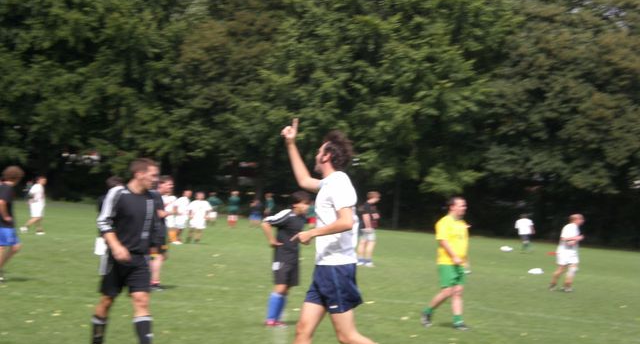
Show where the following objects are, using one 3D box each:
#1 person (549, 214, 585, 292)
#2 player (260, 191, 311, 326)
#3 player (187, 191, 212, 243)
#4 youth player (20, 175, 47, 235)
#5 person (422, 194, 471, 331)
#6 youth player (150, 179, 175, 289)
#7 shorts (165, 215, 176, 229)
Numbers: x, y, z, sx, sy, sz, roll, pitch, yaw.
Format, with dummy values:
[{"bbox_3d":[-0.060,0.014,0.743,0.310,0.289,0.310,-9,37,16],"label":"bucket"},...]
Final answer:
[{"bbox_3d":[5.425,1.786,46.200,0.660,1.690,0.500,4,-1,18],"label":"person"},{"bbox_3d":[-0.421,1.026,25.000,0.480,1.580,0.550,4,-1,28],"label":"player"},{"bbox_3d":[-3.867,1.462,68.500,0.680,1.640,0.420,4,-1,-9],"label":"player"},{"bbox_3d":[-8.496,0.964,62.500,0.700,1.720,0.500,4,-1,12],"label":"youth player"},{"bbox_3d":[1.709,1.202,27.600,0.660,1.740,0.580,4,-1,27],"label":"person"},{"bbox_3d":[-2.460,0.942,32.300,0.480,1.730,0.500,4,-1,21],"label":"youth player"},{"bbox_3d":[-4.610,1.527,65.000,0.340,0.430,0.380,4,-1,26],"label":"shorts"}]

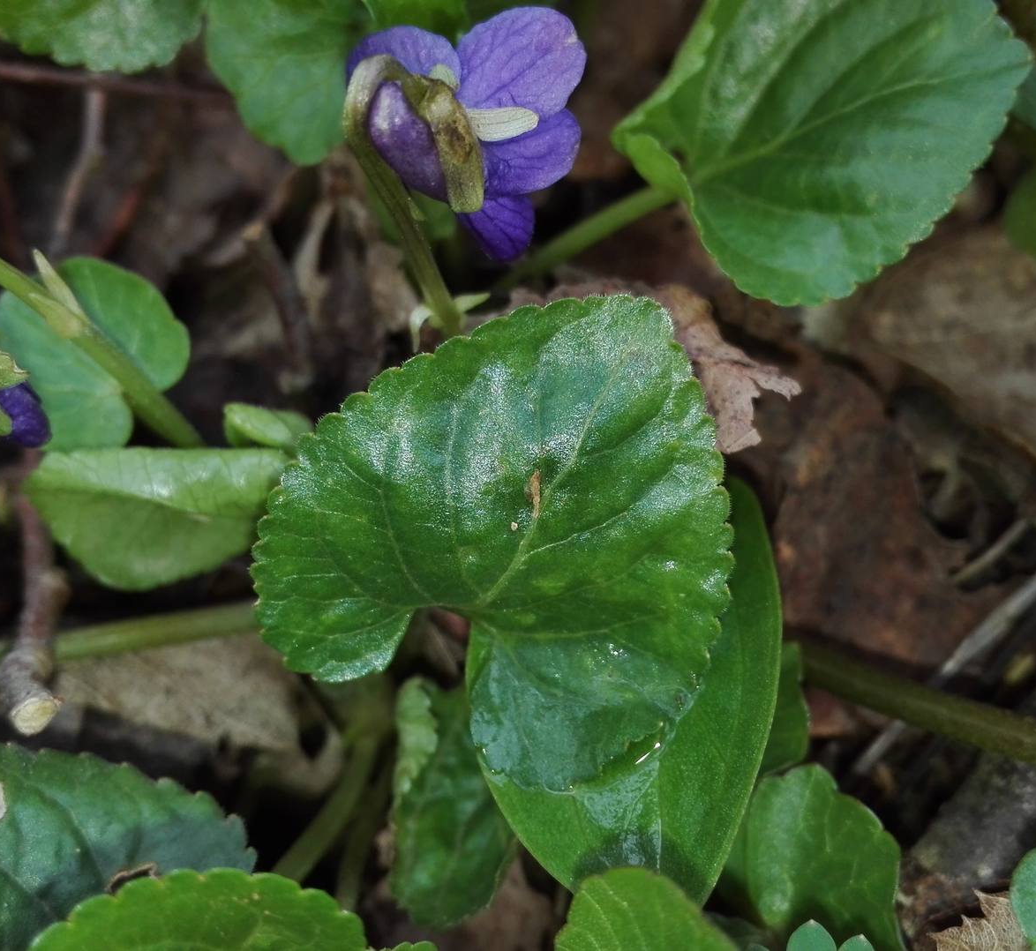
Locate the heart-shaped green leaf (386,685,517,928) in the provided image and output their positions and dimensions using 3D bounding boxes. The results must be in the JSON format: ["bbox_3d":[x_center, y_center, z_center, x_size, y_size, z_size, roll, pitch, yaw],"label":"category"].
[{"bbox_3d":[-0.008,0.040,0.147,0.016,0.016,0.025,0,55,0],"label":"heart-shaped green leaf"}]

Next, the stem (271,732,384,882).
[{"bbox_3d":[-0.022,0.039,0.144,0.004,0.004,0.020,33,87,19],"label":"stem"}]

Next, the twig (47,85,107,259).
[{"bbox_3d":[-0.075,-0.052,0.206,0.003,0.003,0.039,0,59,0],"label":"twig"}]

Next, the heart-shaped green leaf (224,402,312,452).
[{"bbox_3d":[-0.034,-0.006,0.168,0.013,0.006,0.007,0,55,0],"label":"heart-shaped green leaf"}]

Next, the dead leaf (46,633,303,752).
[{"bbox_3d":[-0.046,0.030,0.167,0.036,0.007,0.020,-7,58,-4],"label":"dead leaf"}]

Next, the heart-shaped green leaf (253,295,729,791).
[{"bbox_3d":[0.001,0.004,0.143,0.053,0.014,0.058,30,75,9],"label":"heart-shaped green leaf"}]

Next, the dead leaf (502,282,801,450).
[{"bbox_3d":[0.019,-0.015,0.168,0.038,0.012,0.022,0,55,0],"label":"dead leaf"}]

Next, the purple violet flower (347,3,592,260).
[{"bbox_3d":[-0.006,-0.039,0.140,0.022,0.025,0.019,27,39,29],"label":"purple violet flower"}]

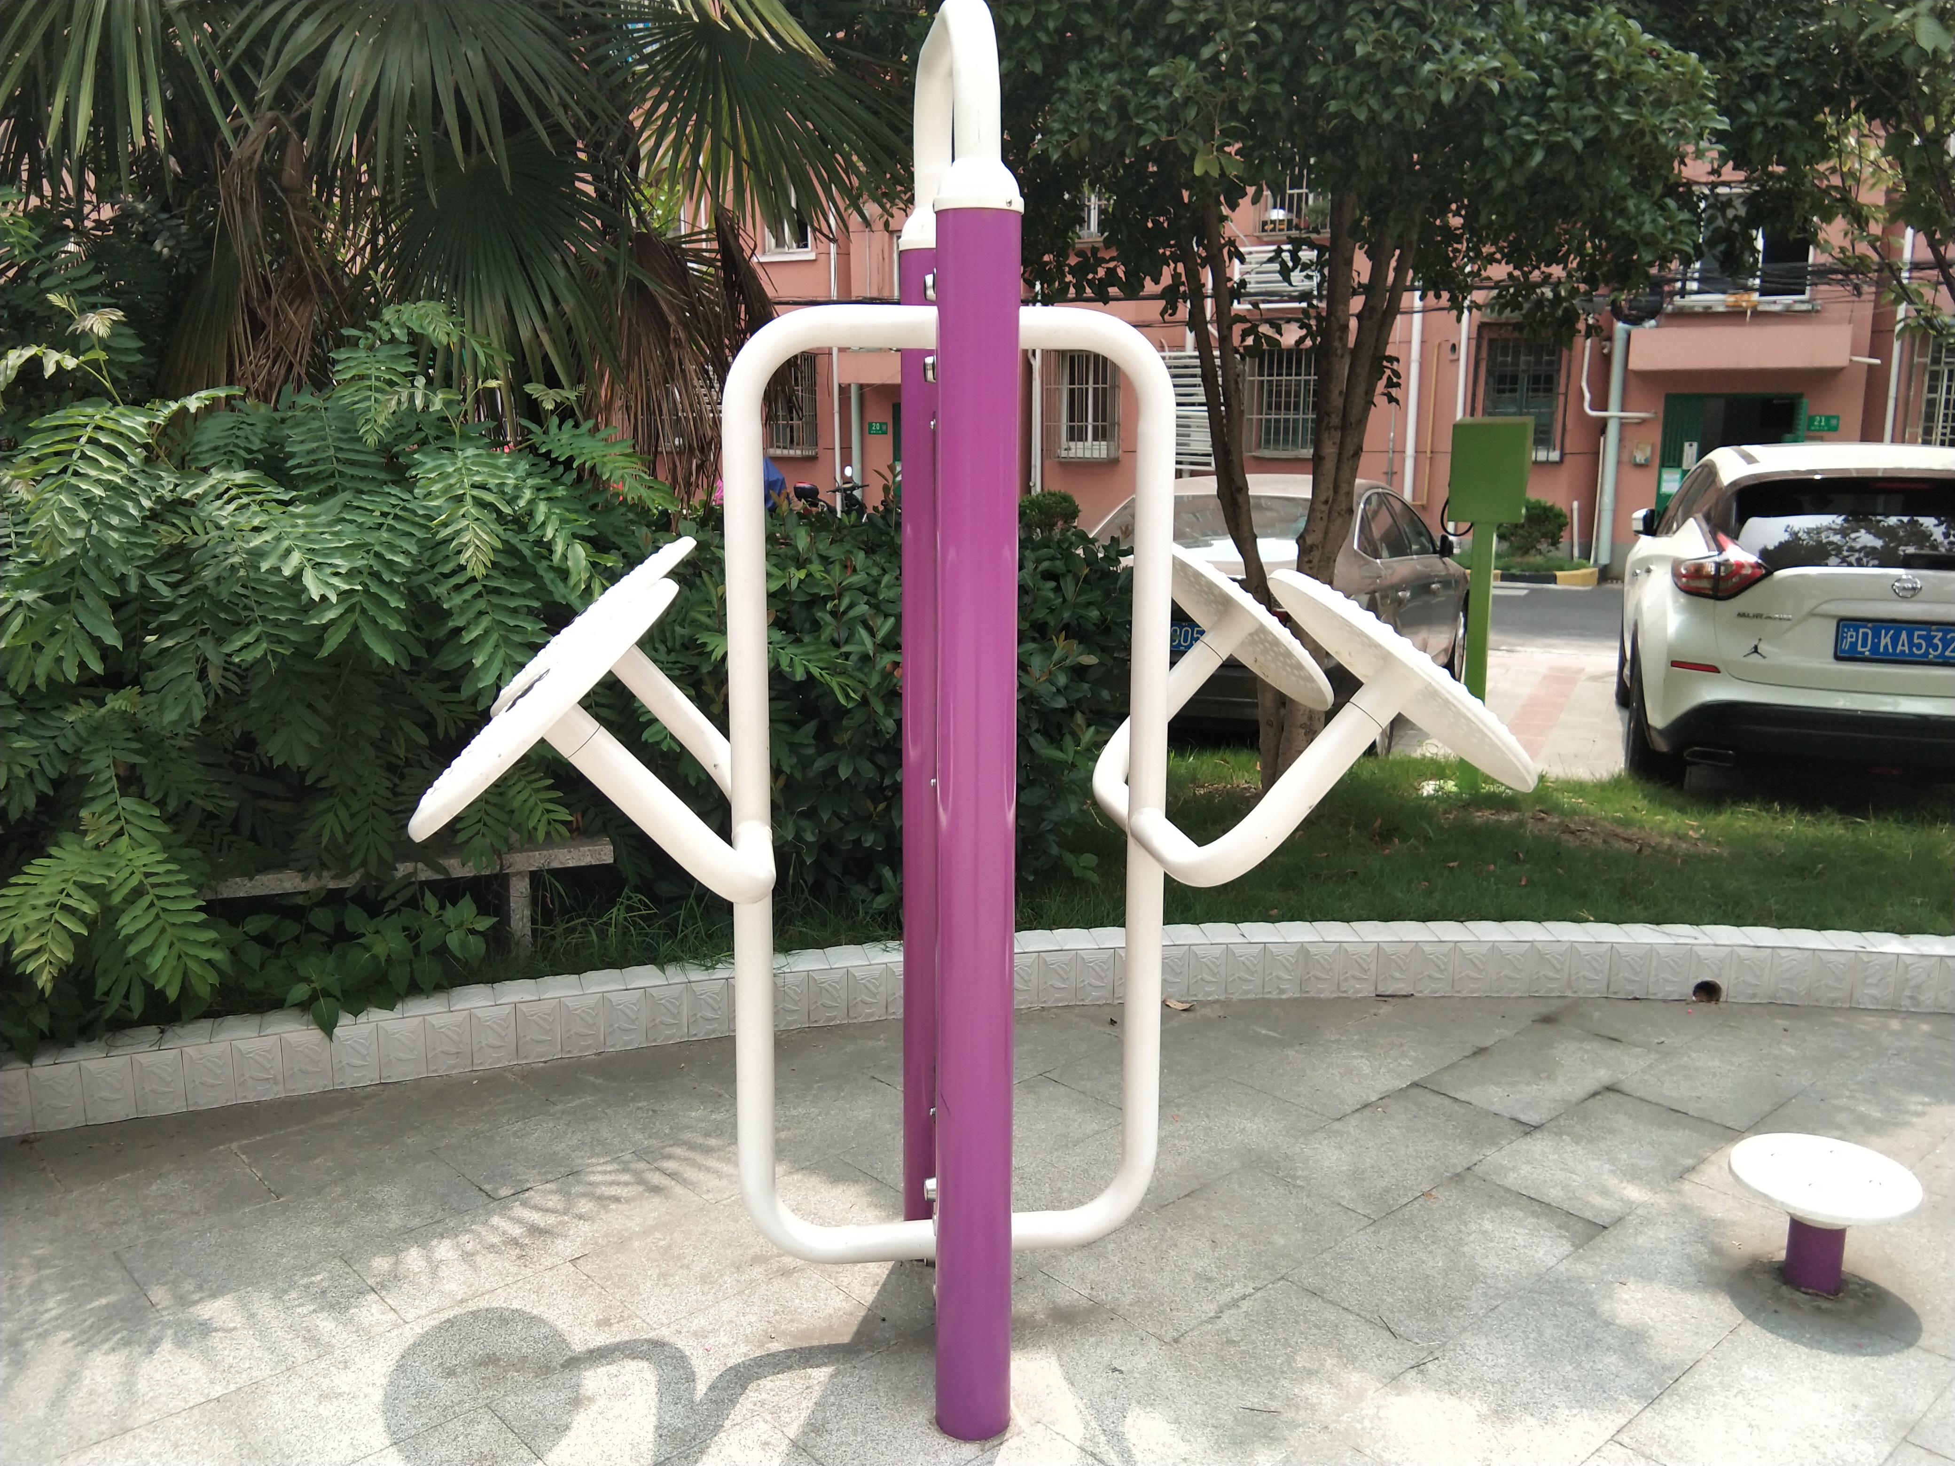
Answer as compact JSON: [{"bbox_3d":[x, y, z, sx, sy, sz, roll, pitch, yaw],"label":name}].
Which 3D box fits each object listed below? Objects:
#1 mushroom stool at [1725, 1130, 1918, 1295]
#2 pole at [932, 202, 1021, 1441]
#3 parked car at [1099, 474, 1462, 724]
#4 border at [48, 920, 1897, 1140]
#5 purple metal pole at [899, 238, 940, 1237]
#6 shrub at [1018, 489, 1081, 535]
[{"bbox_3d":[1.509,0.889,3.137,0.305,0.200,0.305,0,11,0],"label":"mushroom stool"},{"bbox_3d":[-0.003,0.183,2.548,0.114,1.810,0.114,0,11,0],"label":"pole"},{"bbox_3d":[1.693,-0.735,10.019,1.830,1.460,4.750,4,12,22],"label":"parked car"},{"bbox_3d":[0.155,0.666,4.414,4.850,0.150,0.600,-2,11,-9],"label":"border"},{"bbox_3d":[-0.076,0.077,3.092,0.114,1.810,0.114,0,11,0],"label":"purple metal pole"},{"bbox_3d":[0.799,-2.413,19.905,0.780,0.720,0.750,0,11,0],"label":"shrub"}]

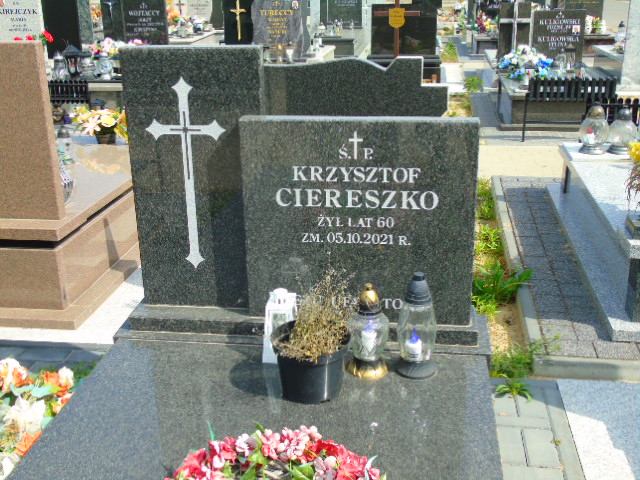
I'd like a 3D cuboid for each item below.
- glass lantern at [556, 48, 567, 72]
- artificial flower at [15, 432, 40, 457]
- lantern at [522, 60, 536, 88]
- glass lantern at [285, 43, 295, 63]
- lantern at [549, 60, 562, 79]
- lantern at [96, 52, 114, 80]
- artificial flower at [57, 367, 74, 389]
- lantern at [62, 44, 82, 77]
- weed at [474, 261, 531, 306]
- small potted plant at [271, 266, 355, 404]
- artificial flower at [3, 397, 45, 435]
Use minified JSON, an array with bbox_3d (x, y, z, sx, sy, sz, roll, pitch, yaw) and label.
[{"bbox_3d":[2.676,-1.983,8.162,0.108,0.251,0.108,2,20,9],"label":"glass lantern"},{"bbox_3d":[-0.794,0.562,2.022,0.095,0.065,0.095,2,20,7],"label":"artificial flower"},{"bbox_3d":[1.944,-1.532,6.844,0.135,0.260,0.135,2,20,7],"label":"lantern"},{"bbox_3d":[-0.351,-2.226,8.793,0.115,0.250,0.115,2,20,7],"label":"glass lantern"},{"bbox_3d":[2.273,-1.631,7.137,0.145,0.200,0.145,2,20,7],"label":"lantern"},{"bbox_3d":[-2.216,-1.798,7.612,0.158,0.286,0.158,2,20,9],"label":"lantern"},{"bbox_3d":[-0.811,0.439,2.362,0.055,0.060,0.055,2,20,7],"label":"artificial flower"},{"bbox_3d":[-2.635,-1.907,7.849,0.175,0.314,0.175,2,20,9],"label":"lantern"},{"bbox_3d":[0.864,0.212,3.520,0.280,0.140,0.260,2,20,9],"label":"weed"},{"bbox_3d":[-0.021,0.238,1.741,0.195,0.272,0.195,2,20,9],"label":"small potted plant"},{"bbox_3d":[-0.906,0.536,2.260,0.120,0.090,0.110,2,20,9],"label":"artificial flower"}]

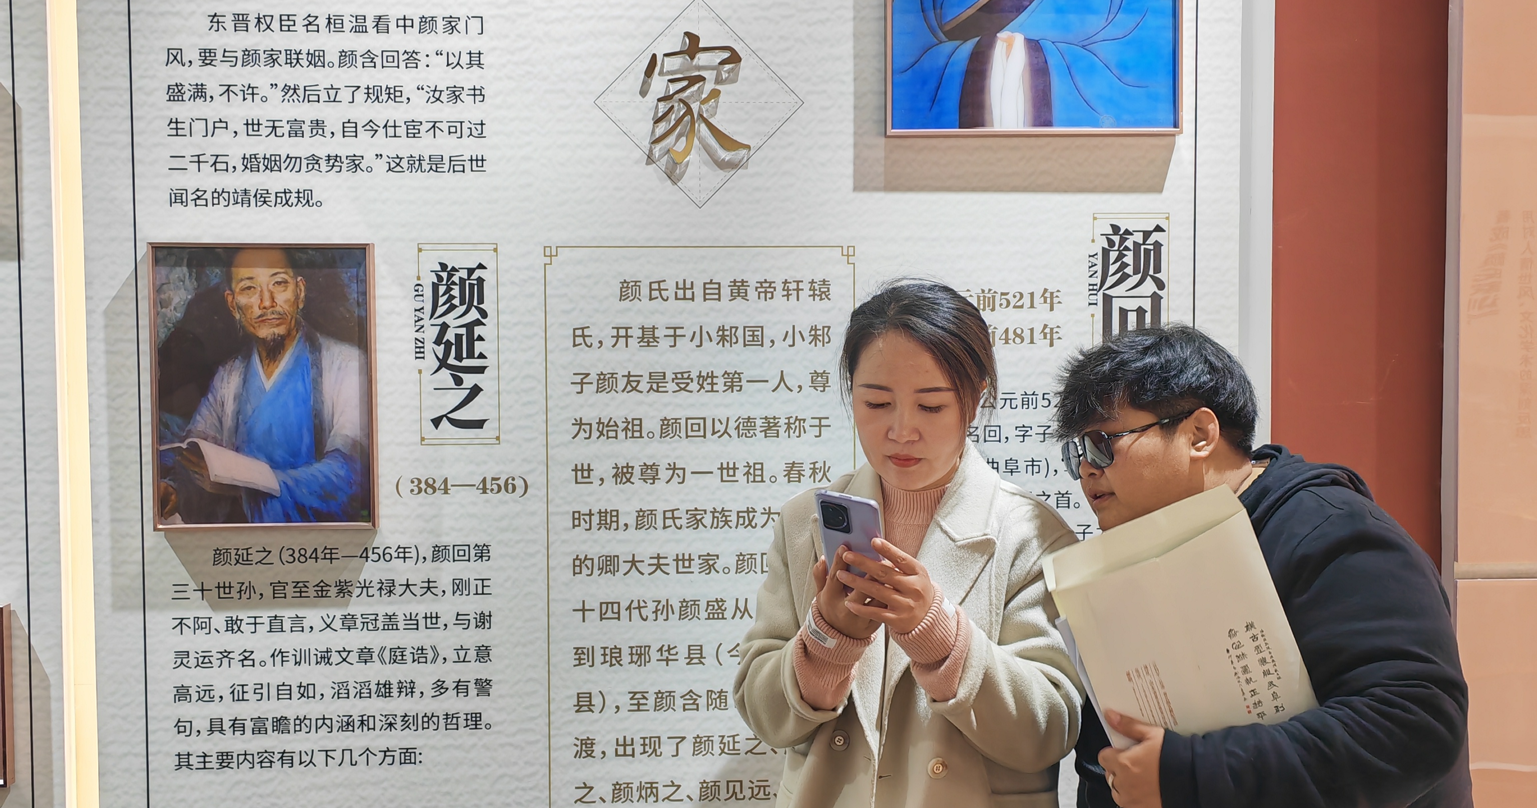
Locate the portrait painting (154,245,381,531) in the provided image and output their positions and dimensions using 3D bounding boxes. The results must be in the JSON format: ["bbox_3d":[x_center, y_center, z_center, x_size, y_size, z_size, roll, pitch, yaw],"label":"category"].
[{"bbox_3d":[-0.700,-0.023,2.225,0.303,0.398,0.030,0,3,-3],"label":"portrait painting"}]

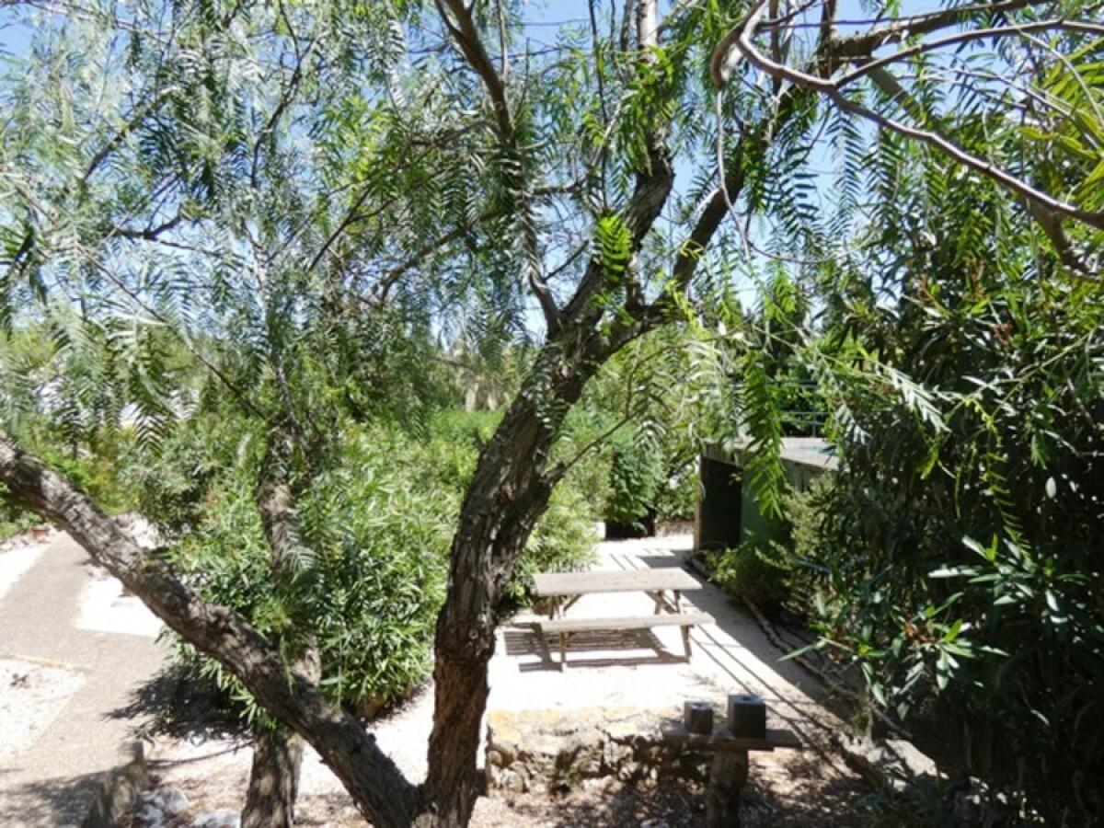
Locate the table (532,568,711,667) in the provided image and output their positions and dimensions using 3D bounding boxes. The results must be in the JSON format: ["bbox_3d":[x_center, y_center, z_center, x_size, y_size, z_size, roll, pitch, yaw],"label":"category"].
[{"bbox_3d":[0.723,2.268,7.312,1.820,0.725,1.470,-1,1,-5],"label":"table"}]

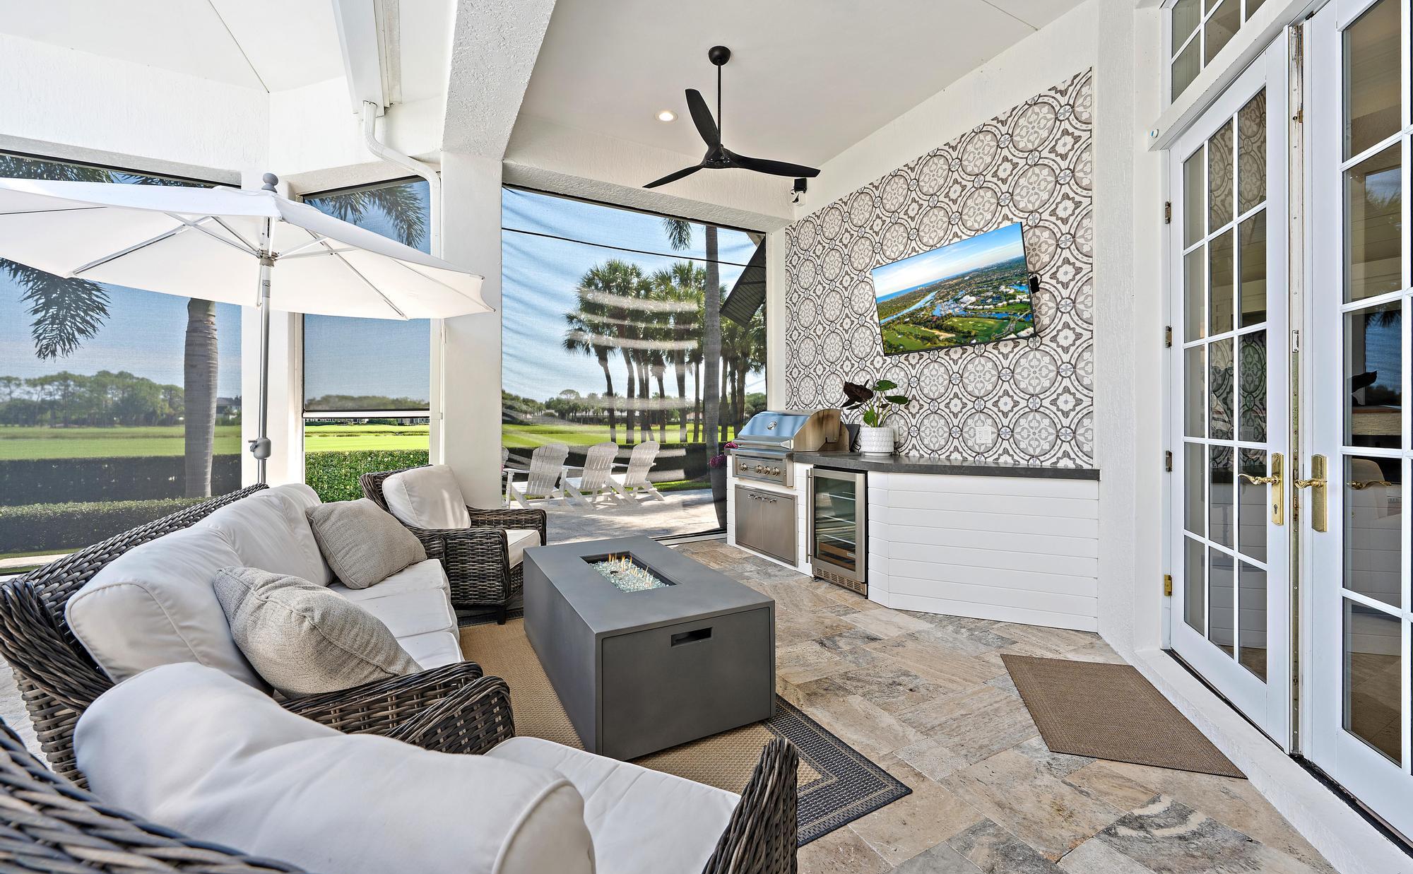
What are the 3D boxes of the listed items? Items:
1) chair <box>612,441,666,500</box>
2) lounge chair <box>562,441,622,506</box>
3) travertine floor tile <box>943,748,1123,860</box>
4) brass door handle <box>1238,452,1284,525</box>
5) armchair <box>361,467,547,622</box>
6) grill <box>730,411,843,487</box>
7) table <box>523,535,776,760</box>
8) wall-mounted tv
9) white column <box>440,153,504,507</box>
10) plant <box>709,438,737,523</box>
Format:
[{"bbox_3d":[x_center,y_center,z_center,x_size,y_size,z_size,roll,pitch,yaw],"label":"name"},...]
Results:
[{"bbox_3d":[-1.150,0.523,8.517,0.850,0.930,0.750,1,2,40],"label":"chair"},{"bbox_3d":[-1.640,0.528,8.140,0.750,0.930,0.880,-1,1,-37],"label":"lounge chair"},{"bbox_3d":[1.080,1.206,1.828,0.410,0.020,0.405,-1,1,-28],"label":"travertine floor tile"},{"bbox_3d":[1.987,0.181,1.980,0.060,0.250,0.150,0,1,21],"label":"brass door handle"},{"bbox_3d":[-1.660,0.663,3.709,0.890,0.900,0.800,0,1,3],"label":"armchair"},{"bbox_3d":[0.729,0.075,4.974,0.660,0.630,0.850,-1,2,-28],"label":"grill"},{"bbox_3d":[-0.390,0.913,2.756,0.760,0.490,1.460,-1,1,-27],"label":"table"},{"bbox_3d":[1.728,-0.997,3.965,0.060,0.705,1.240,-14,8,-27],"label":"wall-mounted tv"},{"bbox_3d":[-2.050,-0.619,4.780,0.470,3.440,0.480,-1,1,-27],"label":"white column"},{"bbox_3d":[0.270,0.540,6.516,0.470,1.000,0.470,0,1,0],"label":"plant"}]

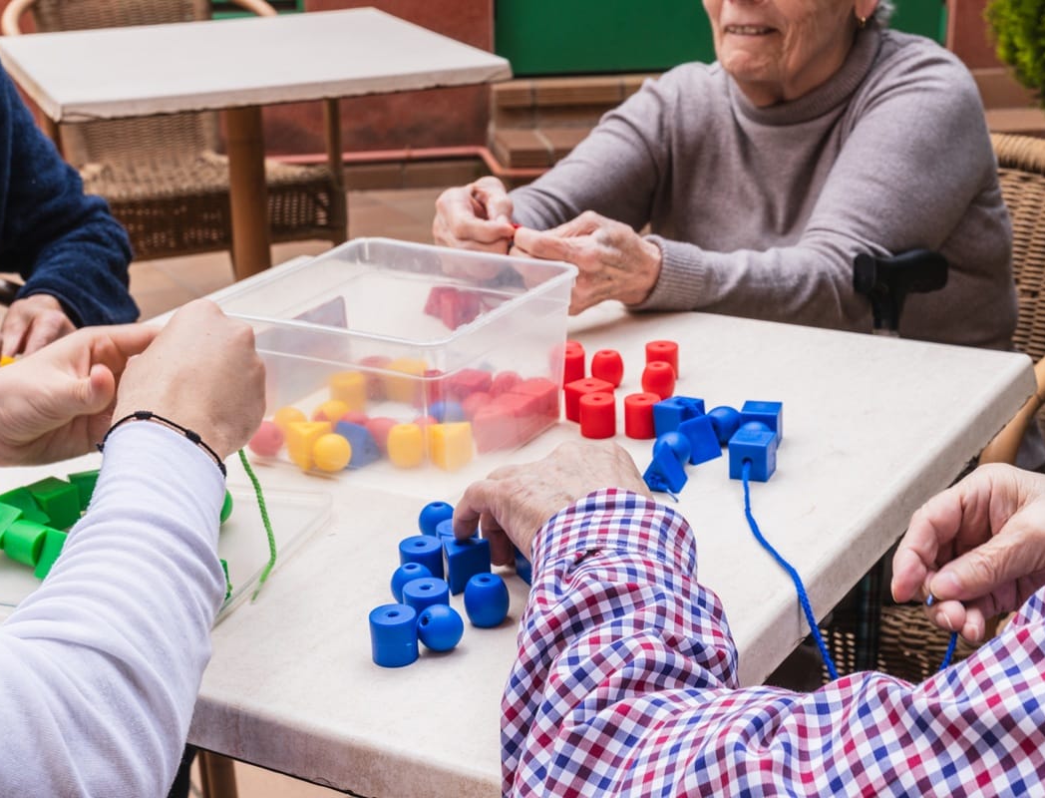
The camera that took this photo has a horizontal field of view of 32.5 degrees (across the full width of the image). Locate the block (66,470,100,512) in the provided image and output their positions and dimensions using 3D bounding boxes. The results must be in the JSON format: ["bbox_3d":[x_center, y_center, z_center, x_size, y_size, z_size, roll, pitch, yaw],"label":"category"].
[{"bbox_3d":[-0.283,0.061,1.168,0.026,0.025,0.026,-10,21,-22],"label":"block"}]

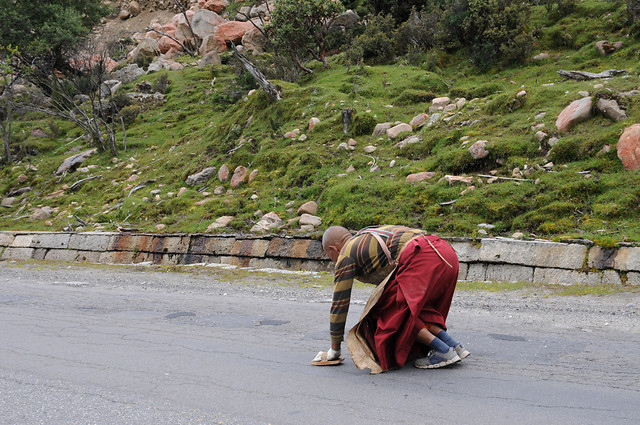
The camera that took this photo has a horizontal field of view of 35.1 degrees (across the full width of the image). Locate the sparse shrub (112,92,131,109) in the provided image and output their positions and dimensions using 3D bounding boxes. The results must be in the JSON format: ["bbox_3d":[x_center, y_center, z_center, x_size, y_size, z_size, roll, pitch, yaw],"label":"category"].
[{"bbox_3d":[-5.002,-2.822,25.500,0.450,0.400,0.420,0,1,0],"label":"sparse shrub"}]

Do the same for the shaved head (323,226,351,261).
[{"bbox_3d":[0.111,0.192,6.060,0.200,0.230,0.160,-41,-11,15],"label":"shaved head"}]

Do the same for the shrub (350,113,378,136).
[{"bbox_3d":[0.817,-1.652,19.000,0.490,0.450,0.460,0,1,0],"label":"shrub"}]

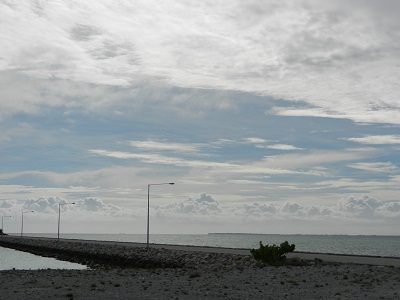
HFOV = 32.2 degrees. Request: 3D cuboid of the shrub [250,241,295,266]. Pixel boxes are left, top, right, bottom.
[{"bbox_3d":[3.608,5.165,34.500,2.150,1.260,1.800,0,-7,0],"label":"shrub"}]

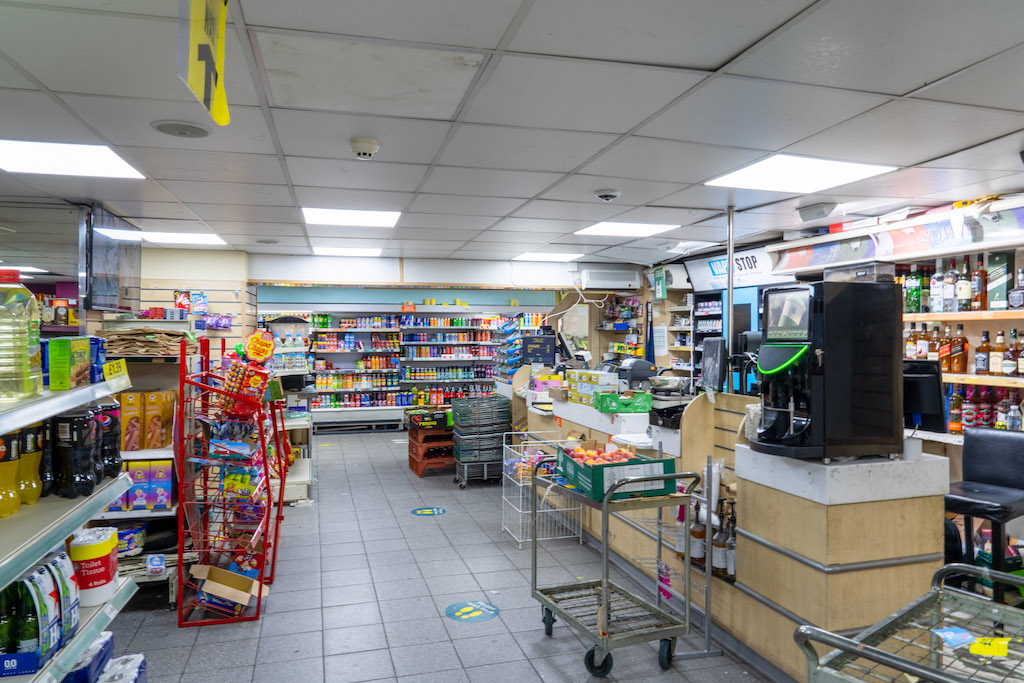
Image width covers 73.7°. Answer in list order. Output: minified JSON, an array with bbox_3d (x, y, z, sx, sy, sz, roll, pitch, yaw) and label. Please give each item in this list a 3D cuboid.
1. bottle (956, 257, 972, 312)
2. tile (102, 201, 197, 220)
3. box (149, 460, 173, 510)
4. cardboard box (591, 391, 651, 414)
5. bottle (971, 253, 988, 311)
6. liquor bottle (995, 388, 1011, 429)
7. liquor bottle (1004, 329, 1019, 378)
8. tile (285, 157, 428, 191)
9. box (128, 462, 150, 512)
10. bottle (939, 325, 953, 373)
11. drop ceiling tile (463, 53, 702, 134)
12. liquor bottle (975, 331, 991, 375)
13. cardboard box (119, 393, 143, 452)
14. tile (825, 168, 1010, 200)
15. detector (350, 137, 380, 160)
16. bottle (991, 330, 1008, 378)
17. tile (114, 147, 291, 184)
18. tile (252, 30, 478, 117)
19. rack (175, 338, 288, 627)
[{"bbox_3d":[2.571,-0.328,3.860,0.080,0.310,0.080,0,1,-35],"label":"bottle"},{"bbox_3d":[-2.156,-0.762,3.937,0.600,0.020,0.600,0,0,-14],"label":"tile"},{"bbox_3d":[-1.948,0.792,3.823,0.108,0.263,0.110,0,1,-15],"label":"box"},{"bbox_3d":[0.697,0.380,4.310,0.320,0.117,0.190,0,1,-9],"label":"cardboard box"},{"bbox_3d":[2.606,-0.331,3.800,0.077,0.312,0.077,0,1,-33],"label":"bottle"},{"bbox_3d":[2.553,0.375,3.550,0.077,0.290,0.077,0,0,-37],"label":"liquor bottle"},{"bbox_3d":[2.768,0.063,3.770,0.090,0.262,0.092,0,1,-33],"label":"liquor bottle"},{"bbox_3d":[-0.694,-0.749,3.045,0.595,0.025,0.595,0,1,-14],"label":"tile"},{"bbox_3d":[-2.053,0.793,3.793,0.108,0.265,0.110,0,1,-15],"label":"box"},{"bbox_3d":[2.641,0.049,4.140,0.073,0.286,0.073,0,1,-38],"label":"bottle"},{"bbox_3d":[0.186,-0.731,2.030,0.595,0.025,0.595,0,1,-14],"label":"drop ceiling tile"},{"bbox_3d":[2.727,0.066,3.930,0.080,0.247,0.080,0,1,-40],"label":"liquor bottle"},{"bbox_3d":[-2.073,0.436,3.738,0.093,0.310,0.100,0,1,-14],"label":"cardboard box"},{"bbox_3d":[1.769,-0.711,3.055,0.595,0.025,0.595,0,1,-14],"label":"tile"},{"bbox_3d":[-0.532,-0.696,2.477,0.106,0.062,0.106,0,1,-14],"label":"detector"},{"bbox_3d":[2.597,0.063,3.630,0.080,0.236,0.080,0,1,-22],"label":"bottle"},{"bbox_3d":[-1.280,-0.749,2.917,0.600,0.020,0.600,0,1,-14],"label":"tile"},{"bbox_3d":[-0.393,-0.724,1.888,0.600,0.020,0.600,0,1,-14],"label":"tile"},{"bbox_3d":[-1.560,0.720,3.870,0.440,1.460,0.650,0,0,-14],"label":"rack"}]

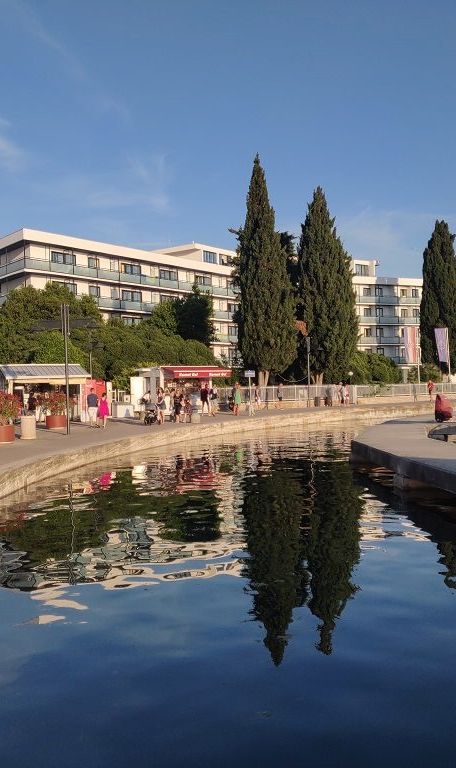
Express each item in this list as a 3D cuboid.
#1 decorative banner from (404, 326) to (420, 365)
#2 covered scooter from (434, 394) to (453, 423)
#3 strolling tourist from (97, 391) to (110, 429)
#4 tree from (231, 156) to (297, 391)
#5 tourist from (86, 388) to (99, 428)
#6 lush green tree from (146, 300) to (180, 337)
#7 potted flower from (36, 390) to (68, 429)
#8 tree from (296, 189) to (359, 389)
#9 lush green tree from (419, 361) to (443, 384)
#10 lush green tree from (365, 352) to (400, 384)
[{"bbox_3d":[17.168,-3.592,69.000,1.300,3.400,0.200,-1,0,18],"label":"decorative banner"},{"bbox_3d":[8.888,1.002,30.500,0.600,1.140,1.600,-2,0,29],"label":"covered scooter"},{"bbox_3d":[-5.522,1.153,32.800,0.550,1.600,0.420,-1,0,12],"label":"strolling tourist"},{"bbox_3d":[2.928,-8.950,61.000,5.000,19.600,4.900,-1,0,0],"label":"tree"},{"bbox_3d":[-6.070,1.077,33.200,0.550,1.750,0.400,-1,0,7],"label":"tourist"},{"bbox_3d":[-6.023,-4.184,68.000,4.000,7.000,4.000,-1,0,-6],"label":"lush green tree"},{"bbox_3d":[-7.813,1.171,33.300,1.600,1.720,1.600,-1,0,0],"label":"potted flower"},{"bbox_3d":[8.264,-7.965,63.000,5.000,17.600,4.900,-1,0,0],"label":"tree"},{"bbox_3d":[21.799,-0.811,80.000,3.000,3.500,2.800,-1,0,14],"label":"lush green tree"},{"bbox_3d":[13.817,-0.861,67.000,4.100,3.900,4.000,-1,0,0],"label":"lush green tree"}]

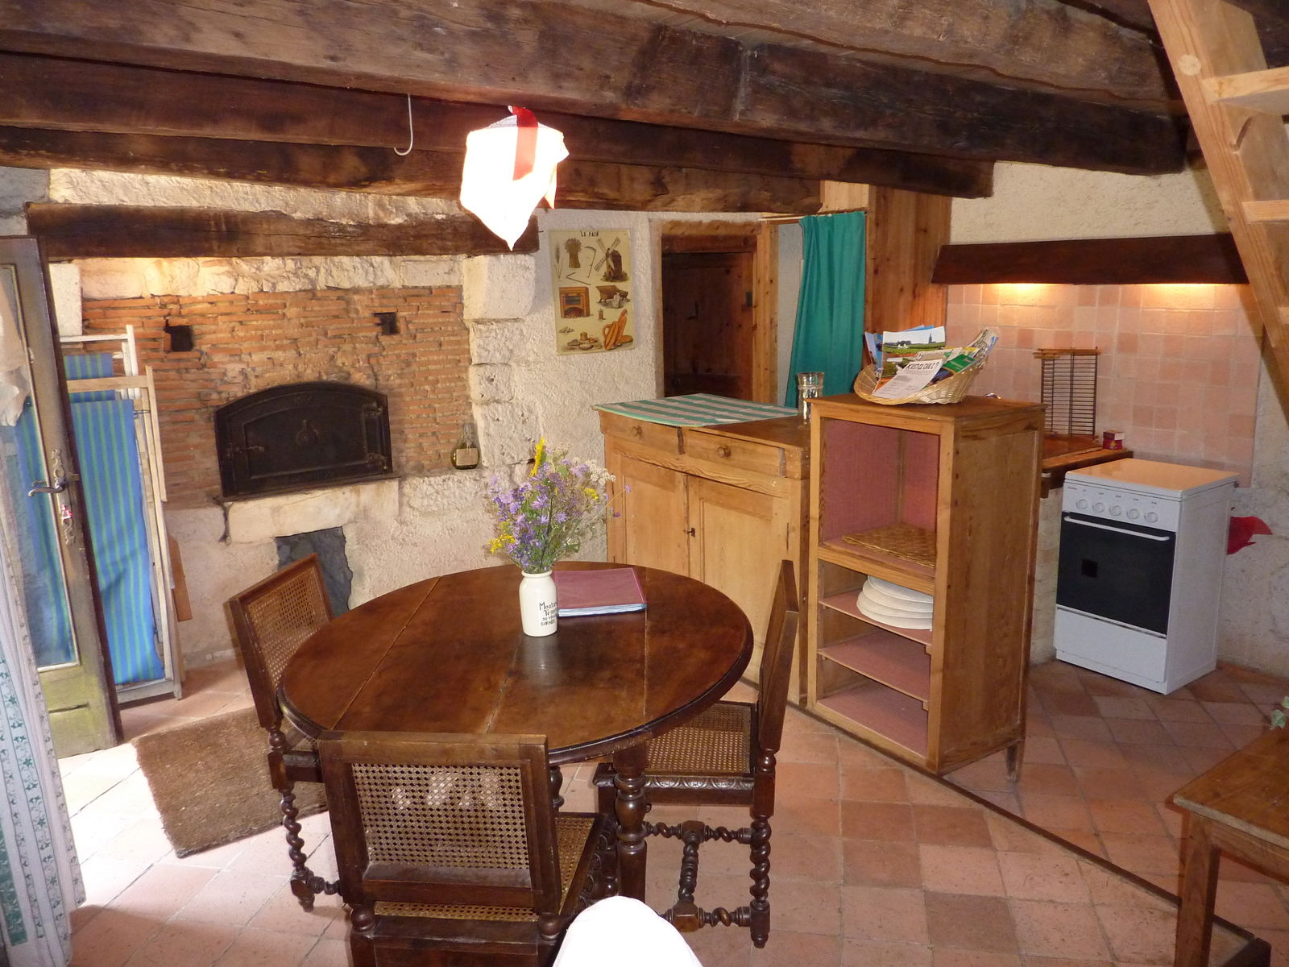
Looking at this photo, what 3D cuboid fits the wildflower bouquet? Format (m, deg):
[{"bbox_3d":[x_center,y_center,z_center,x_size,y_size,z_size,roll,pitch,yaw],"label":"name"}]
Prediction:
[{"bbox_3d":[-0.233,0.056,2.186,0.295,0.325,0.275,-2,12,0],"label":"wildflower bouquet"}]

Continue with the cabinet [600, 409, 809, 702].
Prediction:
[{"bbox_3d":[0.430,0.257,4.186,0.580,1.115,1.530,-9,14,-30],"label":"cabinet"}]

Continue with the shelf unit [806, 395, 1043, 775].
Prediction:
[{"bbox_3d":[0.933,0.368,3.204,0.414,1.293,0.622,-9,14,-30],"label":"shelf unit"}]

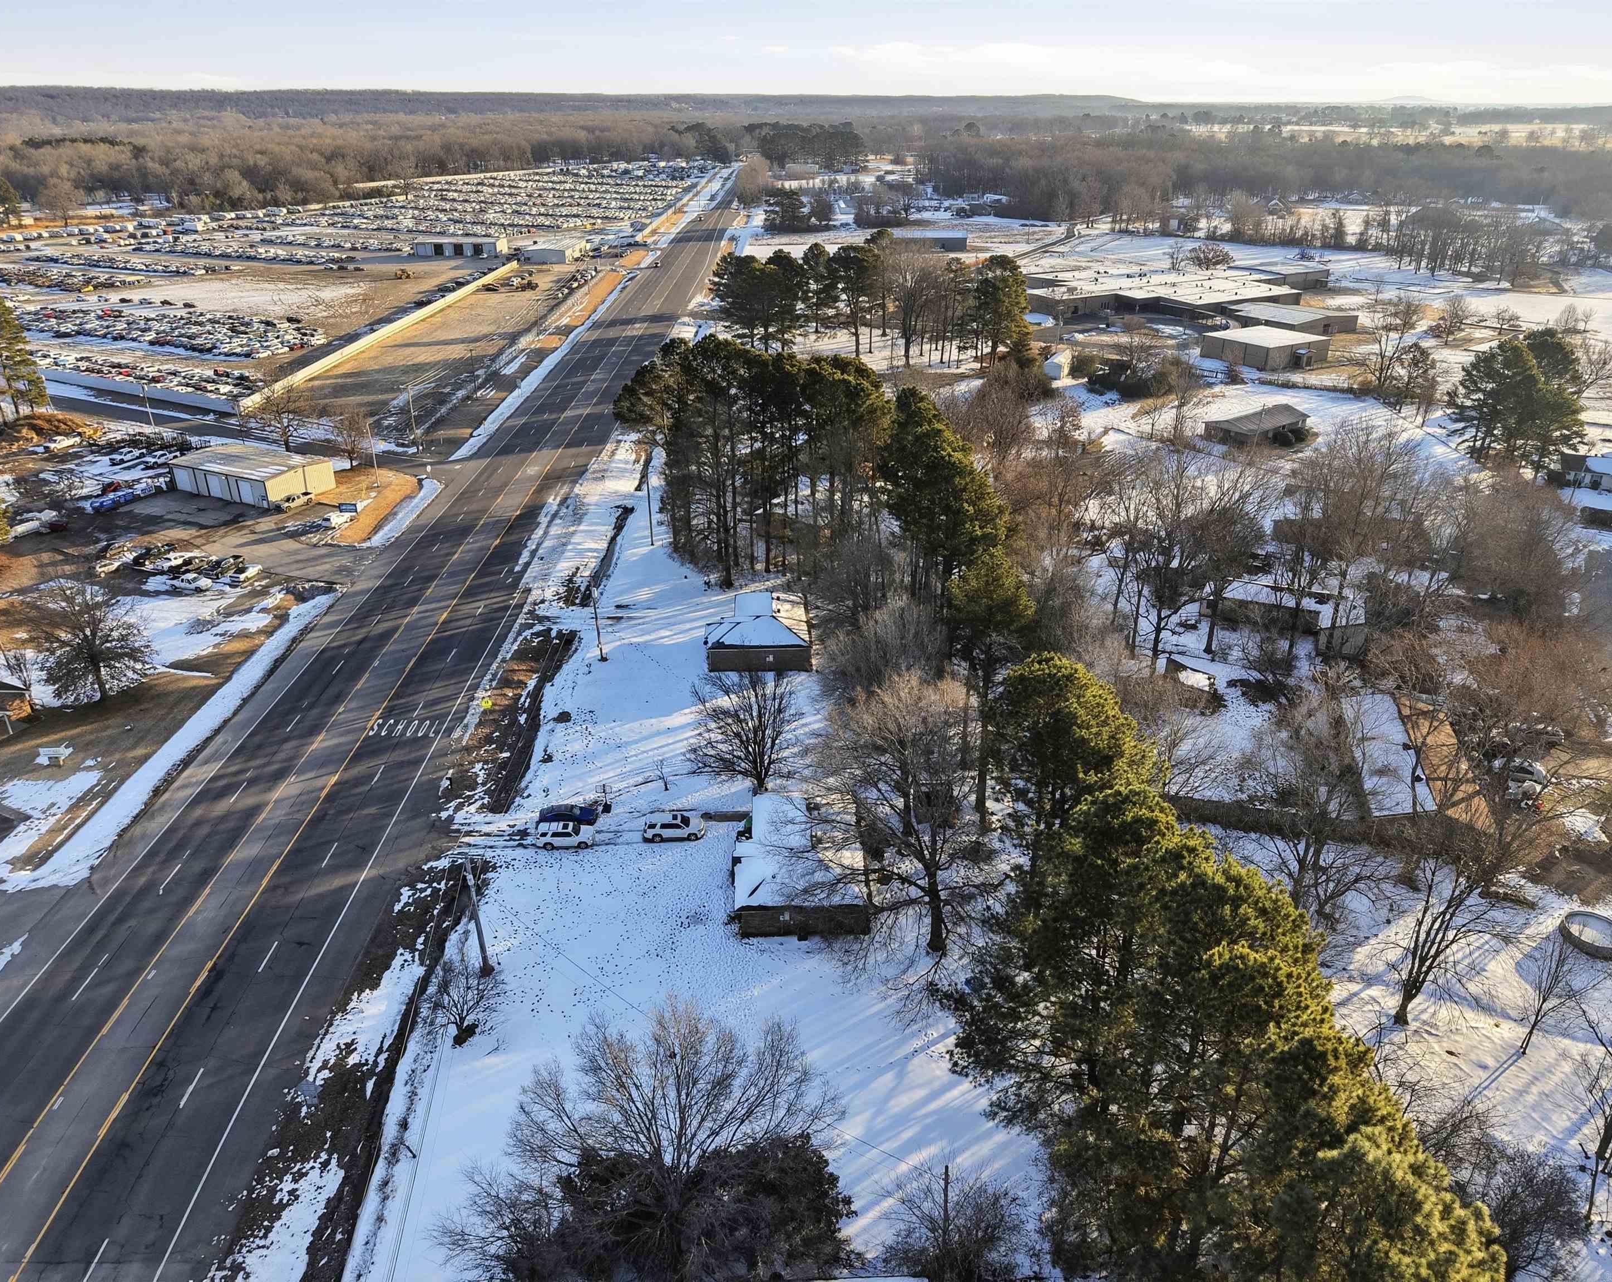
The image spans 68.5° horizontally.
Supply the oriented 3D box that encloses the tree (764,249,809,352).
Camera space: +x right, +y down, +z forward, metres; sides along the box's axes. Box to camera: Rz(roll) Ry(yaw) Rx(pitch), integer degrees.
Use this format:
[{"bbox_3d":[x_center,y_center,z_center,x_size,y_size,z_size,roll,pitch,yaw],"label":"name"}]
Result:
[{"bbox_3d":[-4.600,-79.168,276.587,9.800,23.900,9.800,0,25,0],"label":"tree"}]

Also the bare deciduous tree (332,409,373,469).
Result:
[{"bbox_3d":[-73.600,-32.824,192.210,6.400,9.600,6.400,0,25,0],"label":"bare deciduous tree"}]

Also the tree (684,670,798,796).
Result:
[{"bbox_3d":[-5.287,7.889,99.602,9.720,11.330,9.720,0,25,0],"label":"tree"}]

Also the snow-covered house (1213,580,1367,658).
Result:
[{"bbox_3d":[53.716,-3.175,131.866,15.300,4.000,11.500,9,26,19],"label":"snow-covered house"}]

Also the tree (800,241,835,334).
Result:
[{"bbox_3d":[2.900,-88.335,297.012,8.600,22.000,8.300,0,25,0],"label":"tree"}]

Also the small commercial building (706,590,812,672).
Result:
[{"bbox_3d":[-5.400,-1.653,128.046,11.200,4.400,14.000,-1,25,-2],"label":"small commercial building"}]

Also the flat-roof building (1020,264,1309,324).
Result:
[{"bbox_3d":[106.376,-107.229,361.652,92.000,5.200,71.000,-14,28,-28],"label":"flat-roof building"}]

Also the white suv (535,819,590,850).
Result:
[{"bbox_3d":[-19.046,15.448,94.608,4.650,1.750,1.780,-1,25,-2],"label":"white suv"}]

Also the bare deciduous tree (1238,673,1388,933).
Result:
[{"bbox_3d":[34.600,11.694,81.159,9.900,19.000,9.800,0,25,0],"label":"bare deciduous tree"}]

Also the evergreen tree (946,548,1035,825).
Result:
[{"bbox_3d":[14.300,4.028,91.951,6.800,24.000,6.600,0,25,0],"label":"evergreen tree"}]

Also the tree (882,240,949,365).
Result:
[{"bbox_3d":[23.800,-74.407,262.052,13.500,27.300,13.500,0,25,0],"label":"tree"}]

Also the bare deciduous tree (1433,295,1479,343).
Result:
[{"bbox_3d":[156.700,-77.909,287.038,9.900,11.300,9.700,0,25,0],"label":"bare deciduous tree"}]

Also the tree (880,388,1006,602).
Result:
[{"bbox_3d":[15.322,-15.778,134.225,14.080,25.540,14.080,0,25,0],"label":"tree"}]

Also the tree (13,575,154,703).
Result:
[{"bbox_3d":[-70.716,0.122,116.807,13.300,12.900,13.000,0,24,0],"label":"tree"}]

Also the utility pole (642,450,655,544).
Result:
[{"bbox_3d":[-20.522,-18.390,155.714,0.450,12.400,0.450,0,25,0],"label":"utility pole"}]

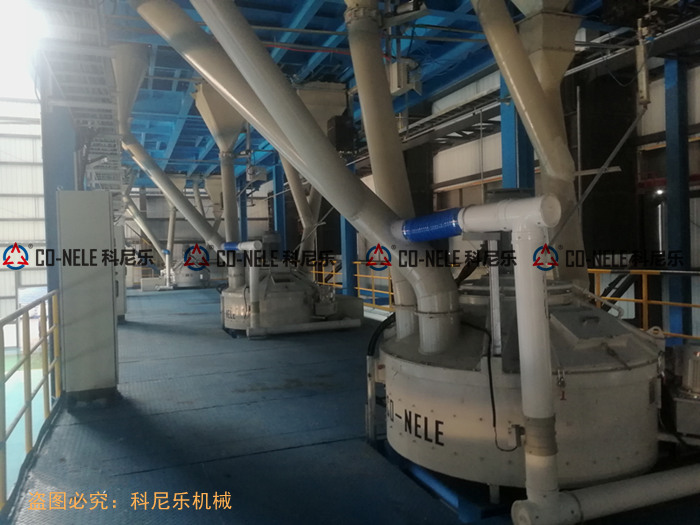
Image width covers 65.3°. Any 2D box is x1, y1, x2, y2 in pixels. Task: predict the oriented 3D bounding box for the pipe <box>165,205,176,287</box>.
[{"bbox_3d":[-7.945,-0.731,24.200,0.360,3.550,0.360,3,0,-22],"label":"pipe"}]

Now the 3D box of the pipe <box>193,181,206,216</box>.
[{"bbox_3d":[-6.857,-2.908,25.000,0.280,1.750,0.280,-13,0,-21],"label":"pipe"}]

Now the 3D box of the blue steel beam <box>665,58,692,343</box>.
[{"bbox_3d":[4.491,-0.830,7.475,0.200,3.800,0.200,-2,1,-22],"label":"blue steel beam"}]

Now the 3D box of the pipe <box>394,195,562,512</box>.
[{"bbox_3d":[0.670,0.451,3.366,0.180,1.580,1.600,-2,1,-22],"label":"pipe"}]

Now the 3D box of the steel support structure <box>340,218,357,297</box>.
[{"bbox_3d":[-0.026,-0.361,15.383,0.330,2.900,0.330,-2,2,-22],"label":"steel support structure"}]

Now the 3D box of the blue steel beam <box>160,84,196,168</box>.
[{"bbox_3d":[-5.340,-3.841,16.517,0.270,0.350,11.423,-2,2,-22],"label":"blue steel beam"}]

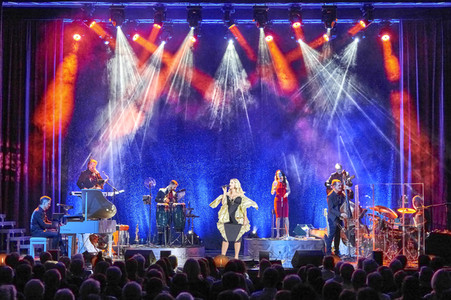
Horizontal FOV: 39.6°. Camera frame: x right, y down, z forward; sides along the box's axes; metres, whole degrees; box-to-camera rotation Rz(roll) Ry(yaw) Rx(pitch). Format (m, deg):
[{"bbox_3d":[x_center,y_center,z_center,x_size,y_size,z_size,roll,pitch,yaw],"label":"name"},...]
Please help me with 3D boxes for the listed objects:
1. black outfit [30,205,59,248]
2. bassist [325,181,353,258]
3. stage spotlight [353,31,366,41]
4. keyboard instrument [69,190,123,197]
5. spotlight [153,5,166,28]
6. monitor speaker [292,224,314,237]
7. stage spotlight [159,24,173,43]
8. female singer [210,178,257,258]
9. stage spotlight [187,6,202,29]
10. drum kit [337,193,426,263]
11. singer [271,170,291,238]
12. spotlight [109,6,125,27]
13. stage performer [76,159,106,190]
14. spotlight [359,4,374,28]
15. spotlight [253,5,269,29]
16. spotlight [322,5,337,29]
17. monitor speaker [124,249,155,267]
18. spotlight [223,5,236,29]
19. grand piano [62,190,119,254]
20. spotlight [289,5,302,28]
[{"bbox_3d":[-3.969,1.742,13.800,0.660,0.970,0.500,0,-1,15],"label":"black outfit"},{"bbox_3d":[2.609,1.554,14.200,0.520,1.740,0.460,1,-2,-43],"label":"bassist"},{"bbox_3d":[3.425,-2.953,16.000,0.340,0.360,0.320,-1,-5,11],"label":"stage spotlight"},{"bbox_3d":[-3.041,1.022,14.700,1.200,0.110,0.340,0,-5,0],"label":"keyboard instrument"},{"bbox_3d":[-1.571,-3.178,14.900,0.350,0.570,0.340,0,-1,11],"label":"spotlight"},{"bbox_3d":[1.882,1.942,15.100,0.380,0.310,0.450,-5,-7,45],"label":"monitor speaker"},{"bbox_3d":[-1.494,-2.901,15.584,0.320,0.420,0.320,-2,-5,24],"label":"stage spotlight"},{"bbox_3d":[0.193,1.488,13.400,1.000,1.750,0.480,0,-1,9],"label":"female singer"},{"bbox_3d":[-0.718,-3.070,14.500,0.360,0.530,0.340,-1,-5,8],"label":"stage spotlight"},{"bbox_3d":[3.609,1.738,14.206,1.800,1.420,1.500,-3,-6,37],"label":"drum kit"},{"bbox_3d":[1.374,1.362,15.641,0.500,1.700,0.360,-1,-5,7],"label":"singer"},{"bbox_3d":[-2.583,-3.178,14.900,0.390,0.540,0.360,0,-1,-3],"label":"spotlight"},{"bbox_3d":[-3.468,1.100,16.200,0.650,1.740,0.450,1,-1,-27],"label":"stage performer"},{"bbox_3d":[3.266,-3.081,14.500,0.360,0.520,0.340,-3,-5,30],"label":"spotlight"},{"bbox_3d":[0.833,-3.178,14.900,0.390,0.570,0.360,0,-1,0],"label":"spotlight"},{"bbox_3d":[2.409,-3.081,14.500,0.360,0.530,0.340,0,-5,0],"label":"spotlight"},{"bbox_3d":[-1.660,2.110,12.220,0.560,0.360,0.450,-1,-5,10],"label":"monitor speaker"},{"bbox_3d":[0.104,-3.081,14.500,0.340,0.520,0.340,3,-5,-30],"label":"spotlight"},{"bbox_3d":[-2.979,1.648,13.712,1.220,1.520,1.420,1,-5,-8],"label":"grand piano"},{"bbox_3d":[1.666,-3.178,14.900,0.350,0.570,0.340,0,-1,-6],"label":"spotlight"}]

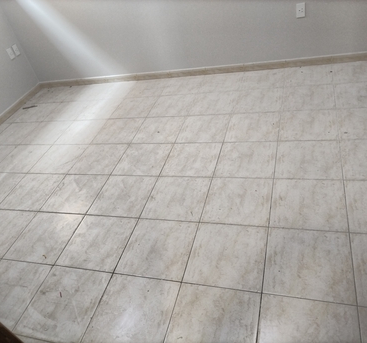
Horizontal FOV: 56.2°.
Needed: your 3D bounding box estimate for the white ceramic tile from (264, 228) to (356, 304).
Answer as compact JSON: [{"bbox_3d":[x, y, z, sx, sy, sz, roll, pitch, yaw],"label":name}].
[{"bbox_3d":[0.640,0.466,1.773,0.417,0.010,0.417,1,41,20],"label":"white ceramic tile"}]

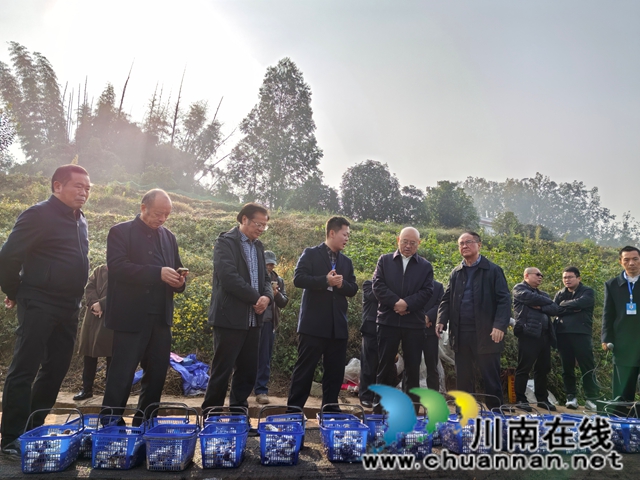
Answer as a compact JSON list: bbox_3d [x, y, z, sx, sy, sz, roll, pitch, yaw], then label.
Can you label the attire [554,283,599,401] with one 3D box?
[{"bbox_3d":[3.090,1.217,6.014,0.360,1.396,0.550,12,-17,-41],"label":"attire"}]

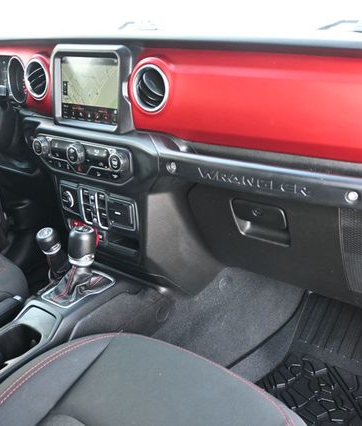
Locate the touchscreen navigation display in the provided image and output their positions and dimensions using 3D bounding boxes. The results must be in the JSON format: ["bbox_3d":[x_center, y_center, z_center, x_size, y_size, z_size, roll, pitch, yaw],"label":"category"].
[{"bbox_3d":[-0.184,-0.251,1.054,0.175,0.132,0.025,15,20,37],"label":"touchscreen navigation display"}]

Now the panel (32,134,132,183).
[{"bbox_3d":[-0.207,-0.114,1.073,0.285,0.080,0.040,15,25,37],"label":"panel"}]

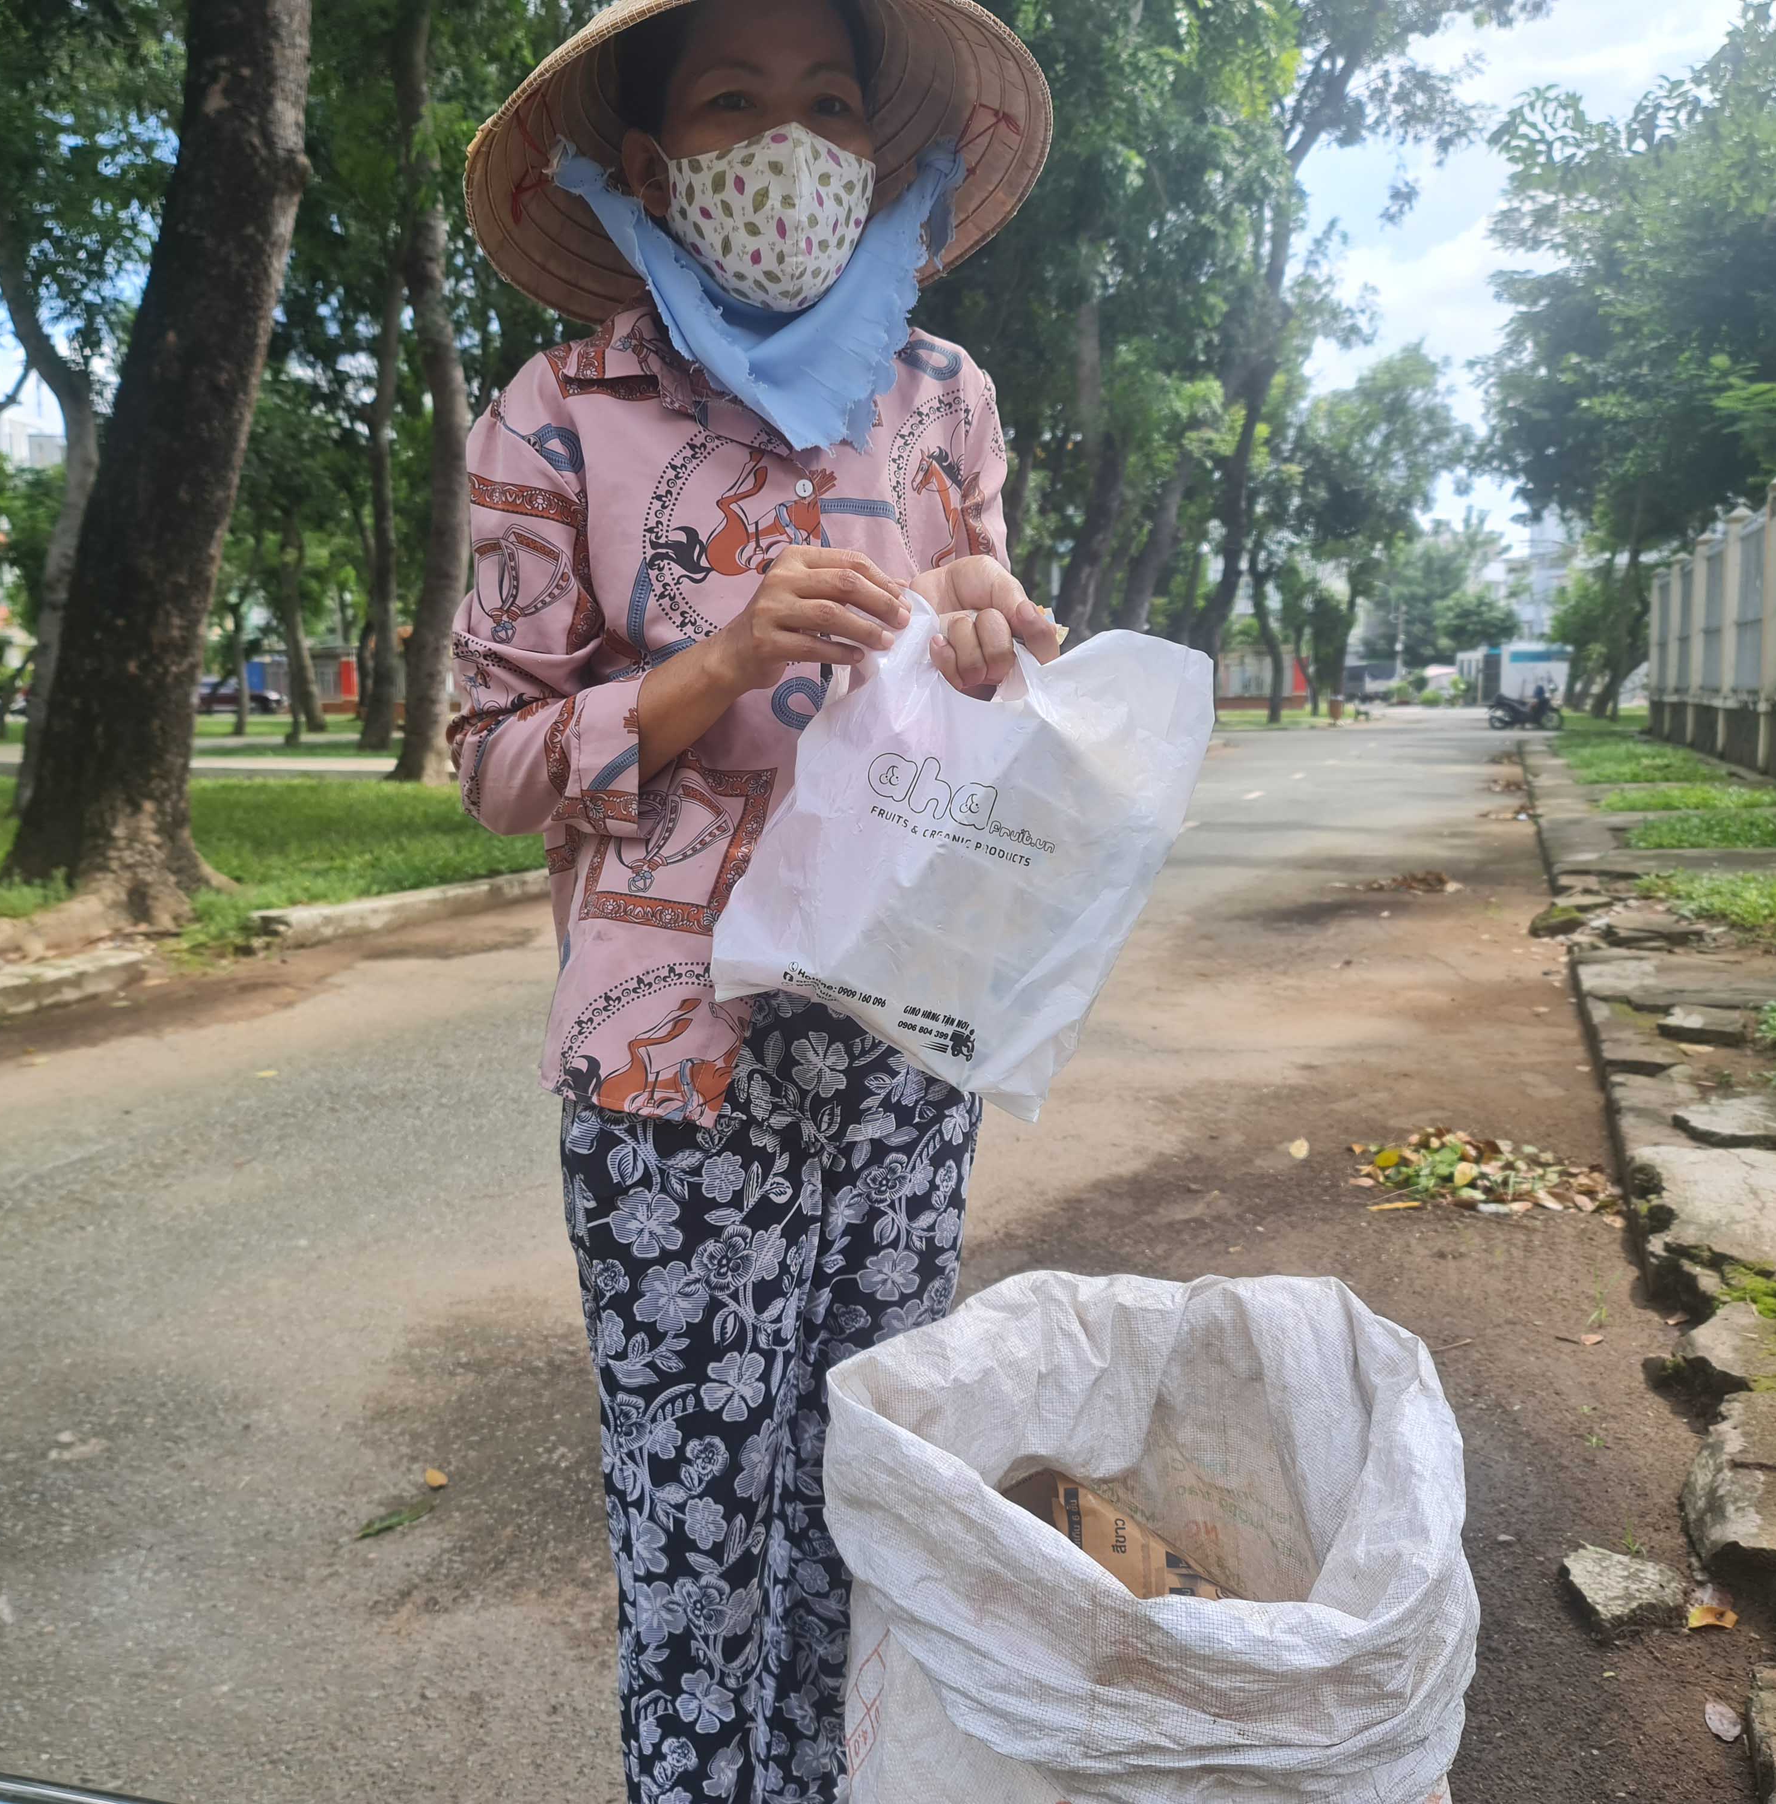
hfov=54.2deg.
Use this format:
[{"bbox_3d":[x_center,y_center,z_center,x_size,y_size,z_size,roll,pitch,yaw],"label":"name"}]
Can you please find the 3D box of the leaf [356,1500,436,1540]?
[{"bbox_3d":[-0.674,0.840,2.378,0.046,0.015,0.133,5,9,38],"label":"leaf"}]

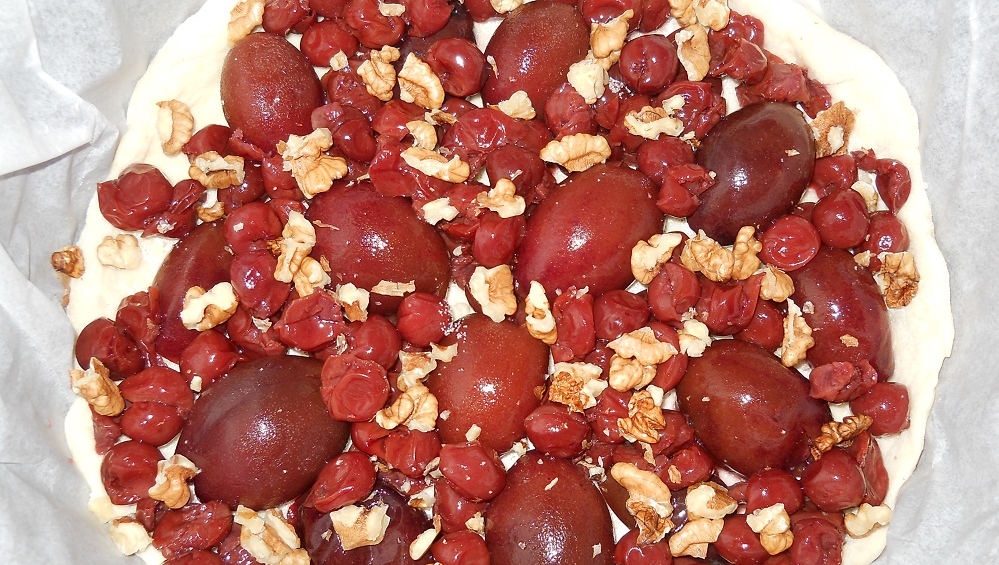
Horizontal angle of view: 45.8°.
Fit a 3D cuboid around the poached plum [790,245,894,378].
[{"bbox_3d":[0.102,0.008,0.353,0.032,0.016,0.046,-25,74,-4],"label":"poached plum"}]

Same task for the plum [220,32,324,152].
[{"bbox_3d":[-0.075,-0.064,0.384,0.033,0.017,0.044,-14,74,-1],"label":"plum"}]

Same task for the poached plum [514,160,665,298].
[{"bbox_3d":[0.027,-0.017,0.363,0.053,0.020,0.038,-36,75,-7],"label":"poached plum"}]

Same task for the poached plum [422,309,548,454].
[{"bbox_3d":[-0.004,0.029,0.352,0.036,0.019,0.044,13,76,7],"label":"poached plum"}]

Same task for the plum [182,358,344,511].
[{"bbox_3d":[-0.071,0.043,0.350,0.053,0.022,0.043,-30,75,-5],"label":"plum"}]

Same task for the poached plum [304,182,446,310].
[{"bbox_3d":[-0.038,-0.012,0.365,0.051,0.020,0.038,32,79,11],"label":"poached plum"}]

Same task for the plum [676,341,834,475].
[{"bbox_3d":[0.074,0.036,0.346,0.047,0.019,0.036,36,80,12],"label":"plum"}]

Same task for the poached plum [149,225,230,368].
[{"bbox_3d":[-0.094,0.002,0.366,0.033,0.017,0.048,23,77,9],"label":"poached plum"}]

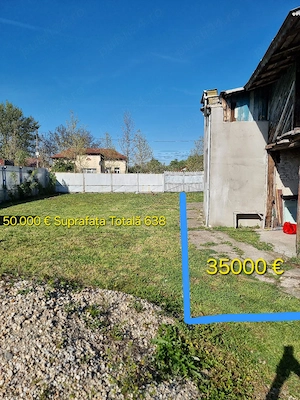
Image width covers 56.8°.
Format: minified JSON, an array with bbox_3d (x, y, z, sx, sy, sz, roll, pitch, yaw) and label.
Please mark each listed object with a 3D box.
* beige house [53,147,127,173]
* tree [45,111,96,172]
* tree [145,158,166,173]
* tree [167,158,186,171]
[{"bbox_3d":[-9.700,-5.096,44.248,11.600,6.600,9.000,0,4,-3],"label":"beige house"},{"bbox_3d":[-11.900,-7.474,41.069,7.700,11.800,7.400,0,4,0],"label":"tree"},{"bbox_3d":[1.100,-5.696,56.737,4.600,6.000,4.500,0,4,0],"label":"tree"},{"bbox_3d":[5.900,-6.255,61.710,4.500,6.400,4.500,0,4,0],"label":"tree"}]

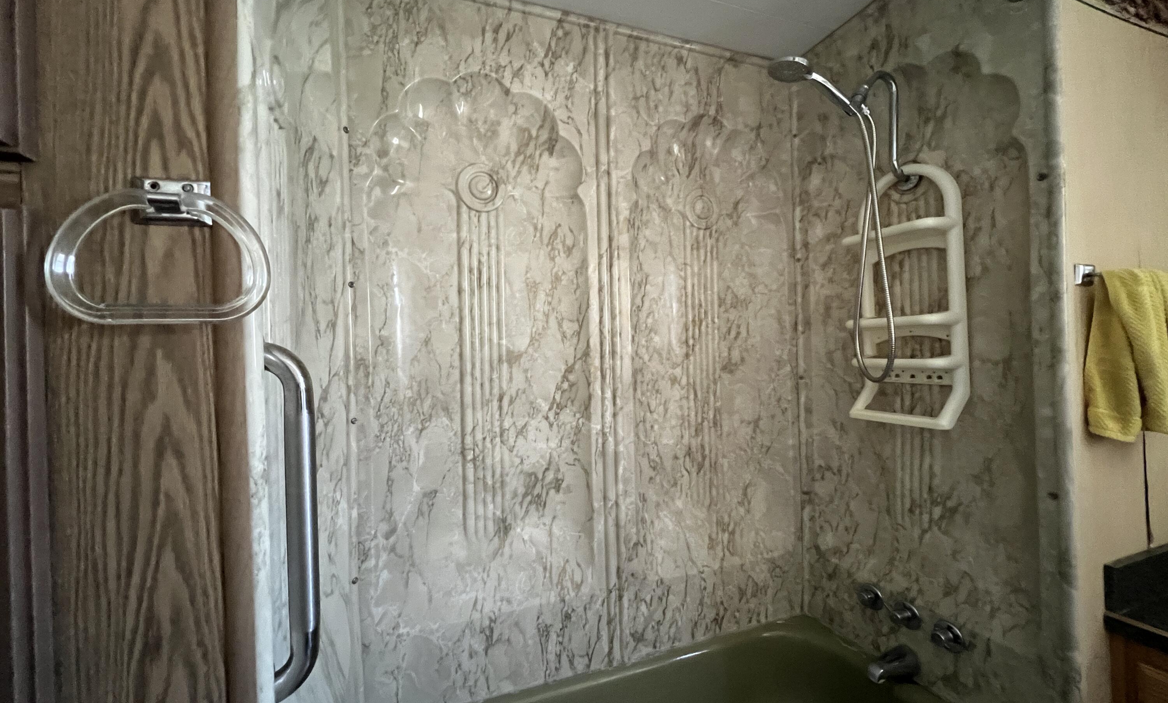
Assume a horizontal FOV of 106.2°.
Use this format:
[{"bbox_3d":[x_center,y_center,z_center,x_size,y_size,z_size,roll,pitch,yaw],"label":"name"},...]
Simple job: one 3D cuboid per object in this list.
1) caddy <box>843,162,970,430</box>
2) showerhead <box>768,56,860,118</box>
[{"bbox_3d":[0.789,-0.145,1.103,0.107,0.640,0.257,-1,-1,-18],"label":"caddy"},{"bbox_3d":[0.585,-0.677,1.110,0.250,0.072,0.102,30,0,1],"label":"showerhead"}]

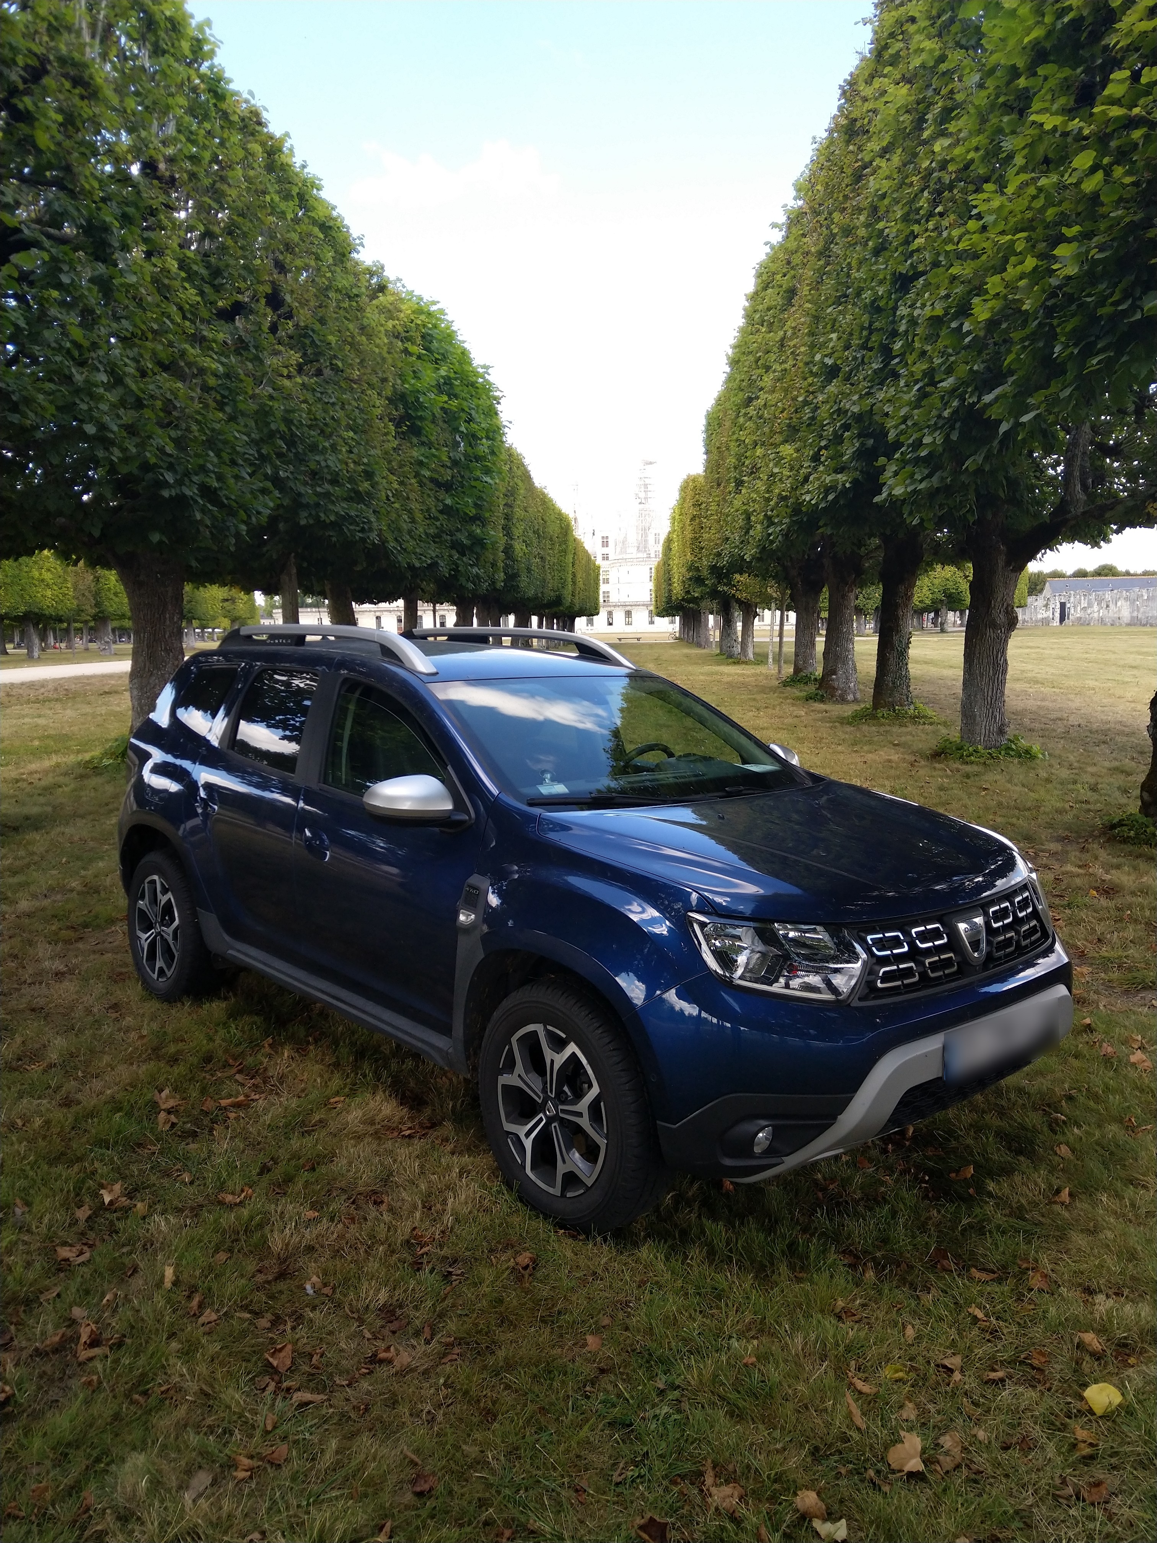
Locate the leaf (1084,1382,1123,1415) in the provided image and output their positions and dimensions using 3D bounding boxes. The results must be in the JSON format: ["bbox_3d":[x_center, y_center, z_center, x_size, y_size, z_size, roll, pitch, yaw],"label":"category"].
[{"bbox_3d":[1.101,1.313,2.340,0.084,0.025,0.092,-1,8,0],"label":"leaf"}]

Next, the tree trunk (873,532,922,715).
[{"bbox_3d":[5.811,-2.762,20.385,0.820,3.278,0.820,-1,8,0],"label":"tree trunk"}]

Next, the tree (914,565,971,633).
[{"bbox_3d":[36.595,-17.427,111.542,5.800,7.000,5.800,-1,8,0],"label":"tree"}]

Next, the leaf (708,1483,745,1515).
[{"bbox_3d":[0.275,1.347,2.072,0.067,0.025,0.058,-1,8,0],"label":"leaf"}]

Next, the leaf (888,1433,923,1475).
[{"bbox_3d":[0.640,1.333,2.184,0.073,0.025,0.085,-1,8,0],"label":"leaf"}]

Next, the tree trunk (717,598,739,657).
[{"bbox_3d":[6.979,-6.662,51.613,0.750,2.798,0.750,-1,8,0],"label":"tree trunk"}]

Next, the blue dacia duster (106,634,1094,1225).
[{"bbox_3d":[-0.341,0.254,4.543,1.970,1.680,4.340,-5,8,-42],"label":"blue dacia duster"}]

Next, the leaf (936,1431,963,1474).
[{"bbox_3d":[0.728,1.332,2.188,0.052,0.025,0.089,-1,8,0],"label":"leaf"}]

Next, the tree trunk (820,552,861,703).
[{"bbox_3d":[5.612,-3.130,23.853,0.800,3.105,0.800,-1,8,0],"label":"tree trunk"}]

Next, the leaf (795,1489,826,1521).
[{"bbox_3d":[0.428,1.349,2.055,0.058,0.025,0.055,-1,8,0],"label":"leaf"}]

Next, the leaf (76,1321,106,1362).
[{"bbox_3d":[-1.115,1.296,2.547,0.066,0.030,0.114,-1,8,0],"label":"leaf"}]

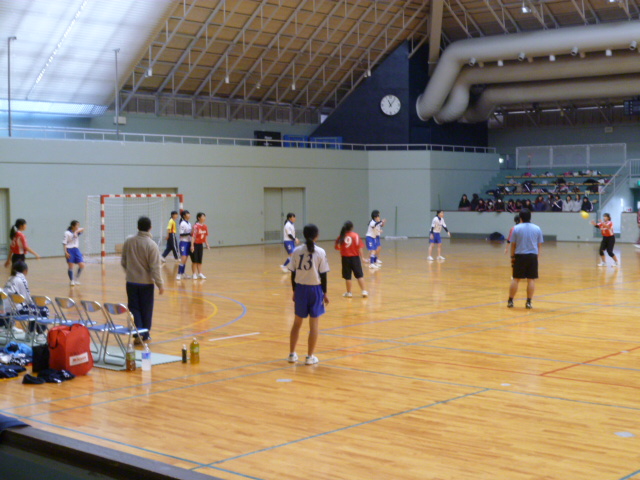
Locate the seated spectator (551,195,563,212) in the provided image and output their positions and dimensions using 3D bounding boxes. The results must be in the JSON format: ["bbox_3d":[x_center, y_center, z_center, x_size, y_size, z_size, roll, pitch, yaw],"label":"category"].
[{"bbox_3d":[9.622,-1.197,42.875,0.480,1.260,0.700,2,3,42],"label":"seated spectator"}]

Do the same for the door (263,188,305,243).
[{"bbox_3d":[-1.459,-0.977,42.705,0.120,2.250,2.250,2,3,42],"label":"door"}]

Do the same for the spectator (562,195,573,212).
[{"bbox_3d":[9.992,-1.165,42.544,0.460,1.220,0.700,2,3,42],"label":"spectator"}]

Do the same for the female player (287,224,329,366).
[{"bbox_3d":[-0.161,0.666,12.765,0.500,1.680,0.360,0,3,20],"label":"female player"}]

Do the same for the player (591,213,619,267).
[{"bbox_3d":[7.812,-0.042,28.829,0.680,1.450,0.520,-3,3,-40],"label":"player"}]

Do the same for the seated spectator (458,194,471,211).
[{"bbox_3d":[6.289,-1.304,45.862,0.520,1.270,0.700,2,3,42],"label":"seated spectator"}]

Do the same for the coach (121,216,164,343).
[{"bbox_3d":[-2.513,0.560,14.868,0.580,1.740,0.400,0,3,10],"label":"coach"}]

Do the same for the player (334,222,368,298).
[{"bbox_3d":[0.607,0.387,20.877,0.580,1.480,0.420,0,3,12],"label":"player"}]

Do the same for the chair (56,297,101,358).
[{"bbox_3d":[-3.120,1.120,13.606,0.460,0.750,0.460,1,3,38],"label":"chair"}]

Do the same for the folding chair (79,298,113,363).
[{"bbox_3d":[-2.730,1.134,13.202,0.460,0.750,0.460,1,3,38],"label":"folding chair"}]

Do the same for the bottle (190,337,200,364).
[{"bbox_3d":[-1.518,1.340,12.786,0.105,0.310,0.100,-1,3,-3],"label":"bottle"}]

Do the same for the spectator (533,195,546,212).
[{"bbox_3d":[8.995,-1.255,42.985,0.460,1.120,0.550,2,4,42],"label":"spectator"}]

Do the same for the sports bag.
[{"bbox_3d":[-2.940,1.273,12.392,0.310,0.550,0.440,1,3,30],"label":"sports bag"}]

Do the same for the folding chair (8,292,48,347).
[{"bbox_3d":[-3.918,1.071,14.145,0.460,0.755,0.470,2,3,42],"label":"folding chair"}]

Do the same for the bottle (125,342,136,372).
[{"bbox_3d":[-2.208,1.368,12.300,0.105,0.310,0.100,-1,3,-3],"label":"bottle"}]

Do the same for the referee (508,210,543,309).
[{"bbox_3d":[3.637,0.310,18.652,0.600,1.740,0.360,0,3,8],"label":"referee"}]

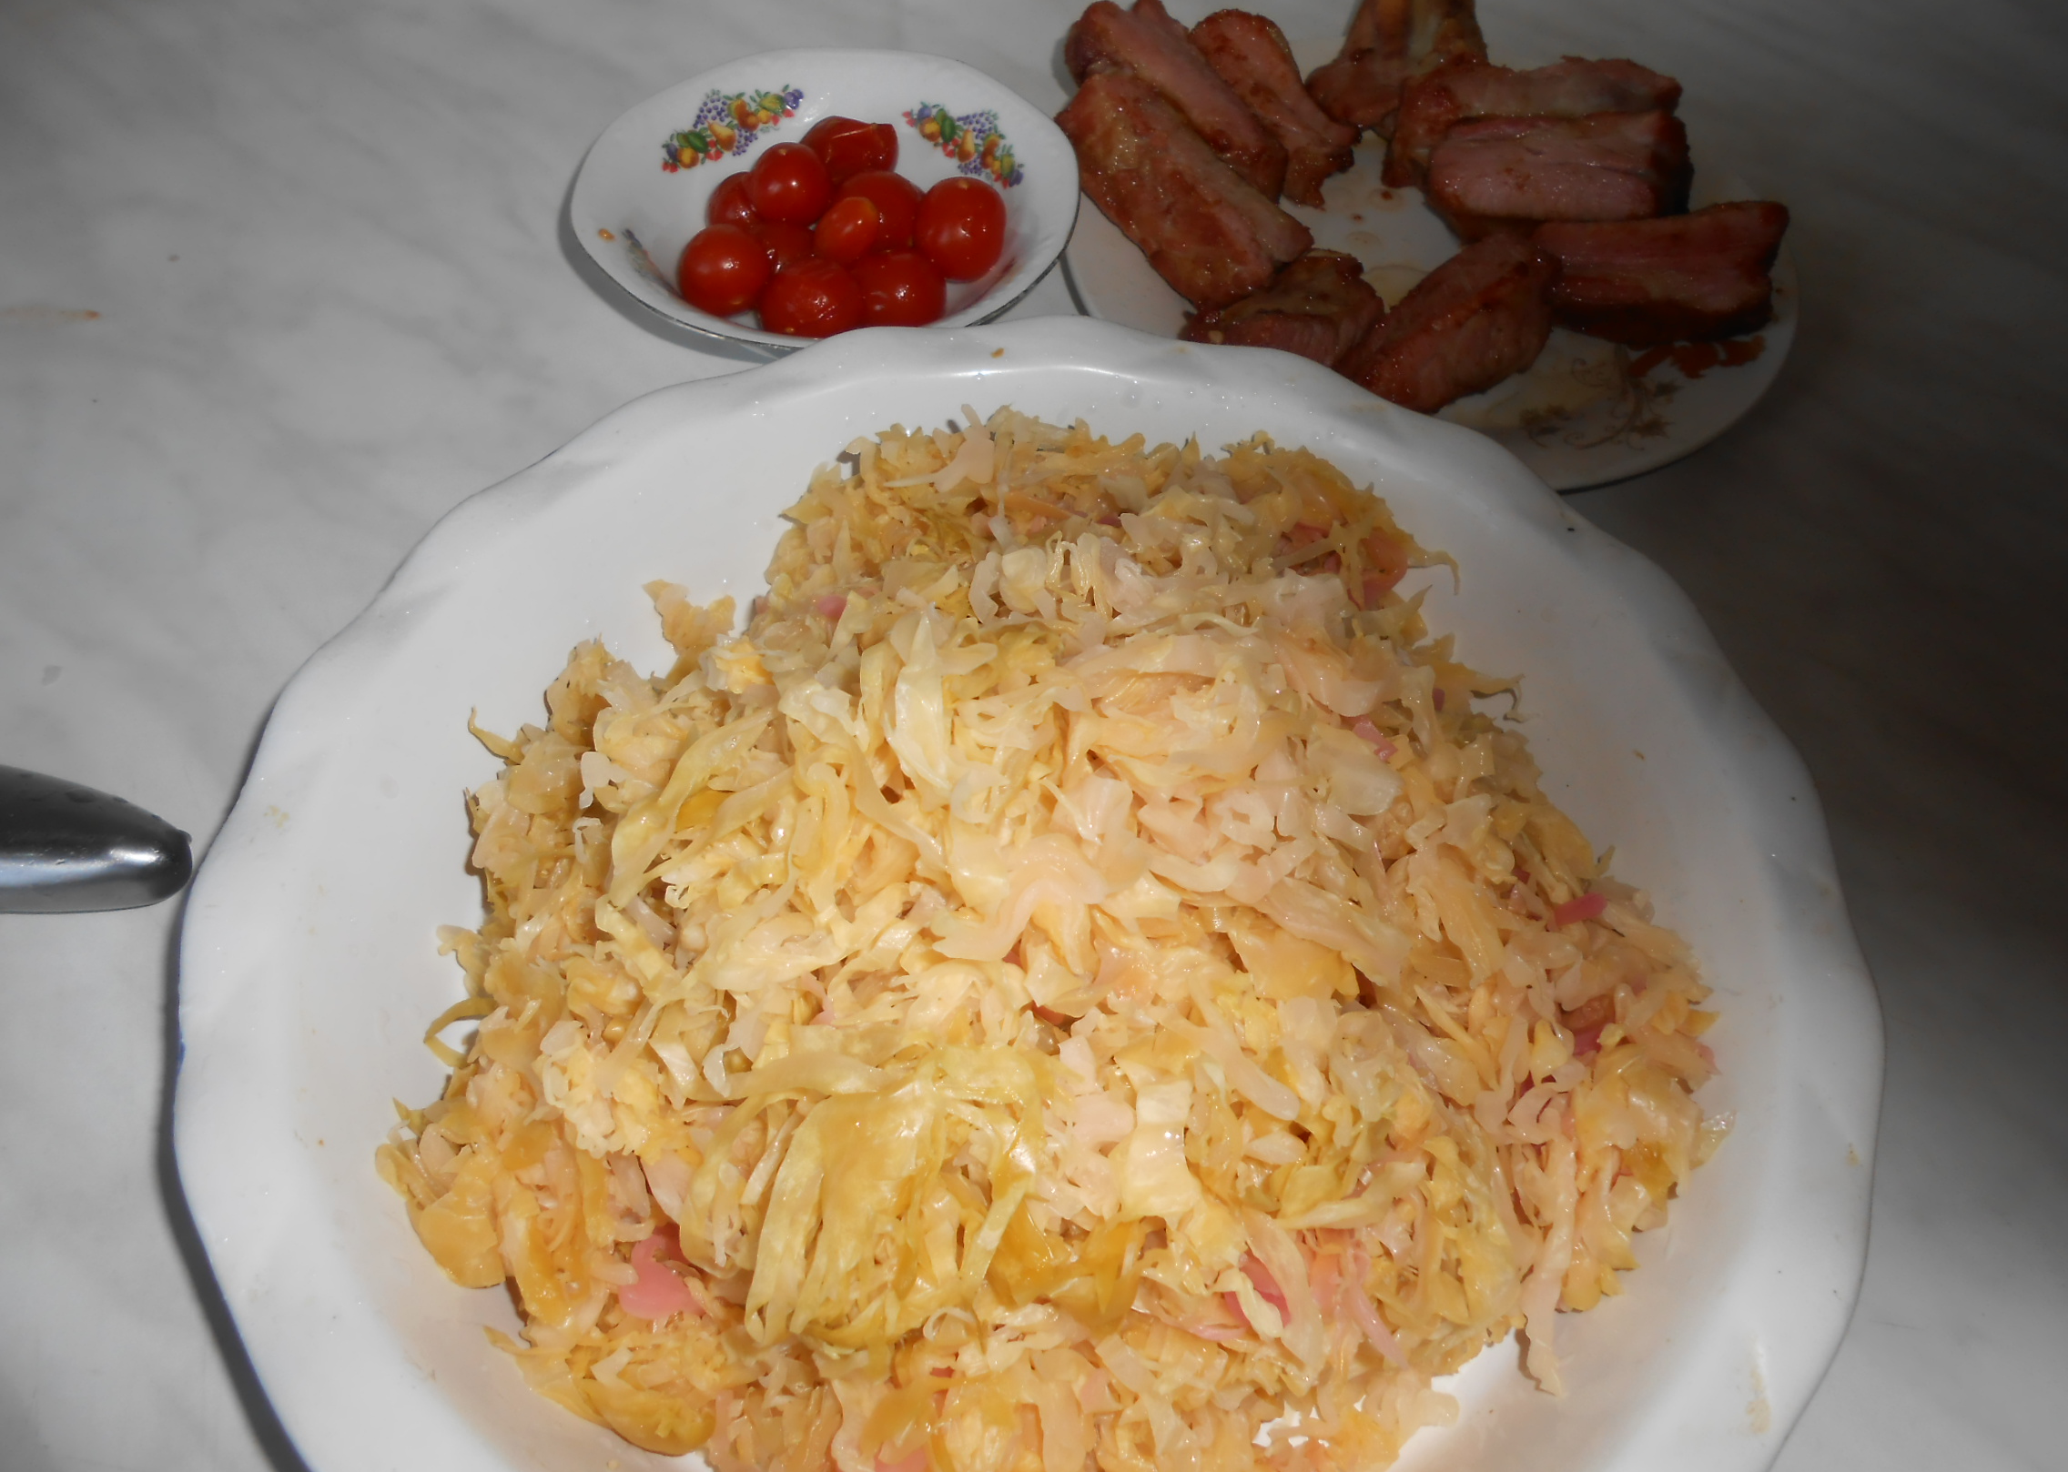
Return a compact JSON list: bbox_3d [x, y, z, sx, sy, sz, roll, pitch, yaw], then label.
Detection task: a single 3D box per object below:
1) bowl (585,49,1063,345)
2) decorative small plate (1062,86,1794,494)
[{"bbox_3d":[-0.063,-0.161,0.503,0.160,0.041,0.160,0,54,0],"label":"bowl"},{"bbox_3d":[0.126,-0.155,0.512,0.233,0.023,0.233,0,54,0],"label":"decorative small plate"}]

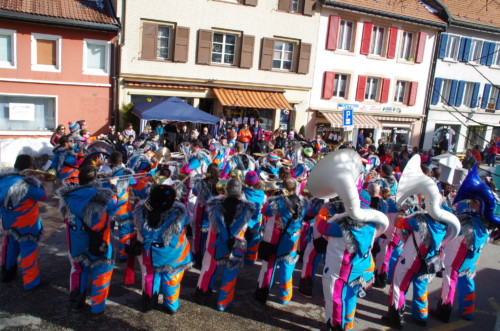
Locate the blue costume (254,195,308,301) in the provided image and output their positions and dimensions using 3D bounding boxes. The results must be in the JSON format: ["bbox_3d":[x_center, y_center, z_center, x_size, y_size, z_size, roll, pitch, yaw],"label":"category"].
[{"bbox_3d":[0.397,1.140,5.039,0.580,1.470,0.460,0,11,-25],"label":"blue costume"}]

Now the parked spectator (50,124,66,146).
[{"bbox_3d":[-5.983,-0.439,11.828,0.360,1.690,0.480,10,11,34],"label":"parked spectator"}]

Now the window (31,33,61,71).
[{"bbox_3d":[-7.975,-4.397,14.711,1.047,1.402,0.150,0,10,-27],"label":"window"}]

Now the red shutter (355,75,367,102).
[{"bbox_3d":[6.380,-4.386,21.397,0.601,1.421,0.060,0,10,-25],"label":"red shutter"}]

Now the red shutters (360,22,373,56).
[{"bbox_3d":[6.357,-6.834,20.227,0.565,1.635,0.060,1,9,-21],"label":"red shutters"}]

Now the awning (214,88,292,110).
[{"bbox_3d":[0.187,-3.095,17.429,3.540,0.725,1.200,-1,13,-23],"label":"awning"}]

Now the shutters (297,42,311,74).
[{"bbox_3d":[2.636,-5.089,17.827,0.522,1.401,0.060,1,11,-20],"label":"shutters"}]

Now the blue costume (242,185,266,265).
[{"bbox_3d":[0.079,0.946,6.245,0.520,1.360,0.400,6,9,10],"label":"blue costume"}]

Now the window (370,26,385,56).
[{"bbox_3d":[7.099,-6.904,20.793,0.765,1.563,0.100,0,13,-22],"label":"window"}]

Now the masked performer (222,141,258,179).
[{"bbox_3d":[-0.307,0.332,8.935,0.700,1.770,0.500,1,9,-21],"label":"masked performer"}]

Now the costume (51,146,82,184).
[{"bbox_3d":[-3.297,0.456,6.853,0.520,1.500,0.550,-1,12,-27],"label":"costume"}]

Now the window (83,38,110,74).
[{"bbox_3d":[-6.204,-4.352,15.153,0.993,1.358,0.160,1,11,-20],"label":"window"}]

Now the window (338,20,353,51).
[{"bbox_3d":[5.282,-7.118,20.566,0.908,1.534,0.120,0,10,-25],"label":"window"}]

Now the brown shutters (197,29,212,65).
[{"bbox_3d":[-2.010,-5.261,16.704,0.604,1.500,0.060,-1,13,-23],"label":"brown shutters"}]

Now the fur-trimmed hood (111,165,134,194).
[{"bbox_3d":[-2.113,0.232,6.200,0.360,0.460,0.280,8,10,26],"label":"fur-trimmed hood"}]

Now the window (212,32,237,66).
[{"bbox_3d":[-1.173,-5.168,16.678,1.058,1.351,0.120,1,9,-20],"label":"window"}]

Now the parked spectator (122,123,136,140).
[{"bbox_3d":[-4.330,-0.655,13.426,0.500,1.700,0.350,2,9,-15],"label":"parked spectator"}]

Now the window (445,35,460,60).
[{"bbox_3d":[11.446,-6.574,21.150,0.940,1.366,0.150,1,11,-20],"label":"window"}]

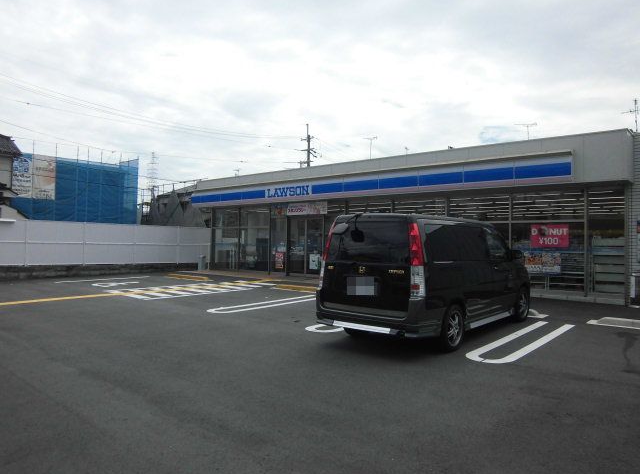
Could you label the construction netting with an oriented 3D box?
[{"bbox_3d":[-22.852,-2.365,42.265,7.300,8.600,9.800,0,-1,40],"label":"construction netting"}]

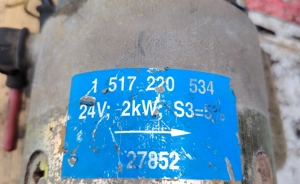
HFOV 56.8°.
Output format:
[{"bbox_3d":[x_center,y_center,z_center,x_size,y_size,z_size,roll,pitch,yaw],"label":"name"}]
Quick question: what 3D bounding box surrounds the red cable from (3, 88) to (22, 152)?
[{"bbox_3d":[-0.070,0.013,0.142,0.006,0.006,0.033,-2,73,-1],"label":"red cable"}]

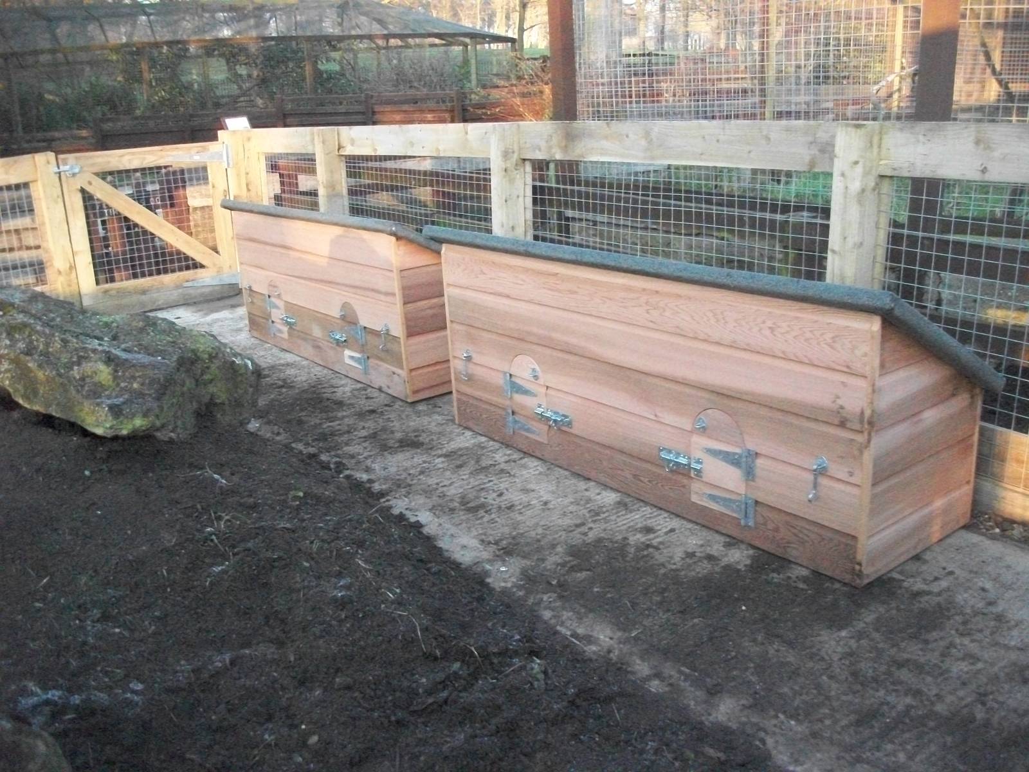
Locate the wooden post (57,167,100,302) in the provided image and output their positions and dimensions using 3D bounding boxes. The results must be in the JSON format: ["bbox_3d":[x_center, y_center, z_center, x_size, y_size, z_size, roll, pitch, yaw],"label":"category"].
[{"bbox_3d":[-2.644,-0.904,5.785,0.103,0.820,0.060,-15,21,-36],"label":"wooden post"}]

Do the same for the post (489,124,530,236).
[{"bbox_3d":[-0.015,-0.600,4.326,0.100,1.125,0.100,-15,21,-36],"label":"post"}]

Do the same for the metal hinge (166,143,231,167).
[{"bbox_3d":[-2.097,-1.521,6.341,0.450,0.154,0.021,-15,21,-36],"label":"metal hinge"}]

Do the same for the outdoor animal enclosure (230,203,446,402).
[{"bbox_3d":[-0.809,-0.537,4.846,0.604,0.775,1.851,-15,21,-35],"label":"outdoor animal enclosure"}]

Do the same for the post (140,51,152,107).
[{"bbox_3d":[-5.229,-3.896,13.761,0.100,1.900,0.100,-2,17,1],"label":"post"}]

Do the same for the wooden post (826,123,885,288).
[{"bbox_3d":[1.054,-0.250,3.011,0.100,1.118,0.100,-15,21,-36],"label":"wooden post"}]

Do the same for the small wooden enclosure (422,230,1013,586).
[{"bbox_3d":[0.511,-0.097,3.172,0.604,0.780,1.925,-15,21,-36],"label":"small wooden enclosure"}]

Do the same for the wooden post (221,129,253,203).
[{"bbox_3d":[-1.862,-1.147,6.408,0.140,1.095,0.140,-15,21,-36],"label":"wooden post"}]

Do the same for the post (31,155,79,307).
[{"bbox_3d":[-2.760,-0.875,5.731,0.115,1.025,0.110,-15,21,-36],"label":"post"}]

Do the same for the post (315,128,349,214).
[{"bbox_3d":[-1.069,-0.940,5.624,0.100,1.120,0.100,-15,21,-36],"label":"post"}]

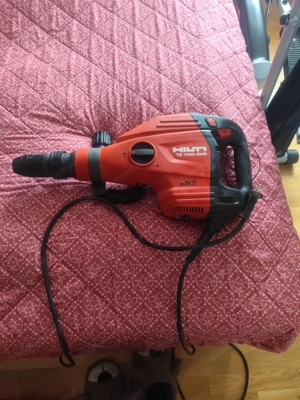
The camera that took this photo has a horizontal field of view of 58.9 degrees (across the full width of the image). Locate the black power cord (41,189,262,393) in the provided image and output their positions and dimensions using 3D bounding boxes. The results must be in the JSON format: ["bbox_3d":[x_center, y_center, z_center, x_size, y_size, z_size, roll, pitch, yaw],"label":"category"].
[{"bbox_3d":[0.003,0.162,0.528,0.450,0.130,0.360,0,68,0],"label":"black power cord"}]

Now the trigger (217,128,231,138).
[{"bbox_3d":[0.160,-0.145,0.580,0.029,0.025,0.016,0,68,0],"label":"trigger"}]

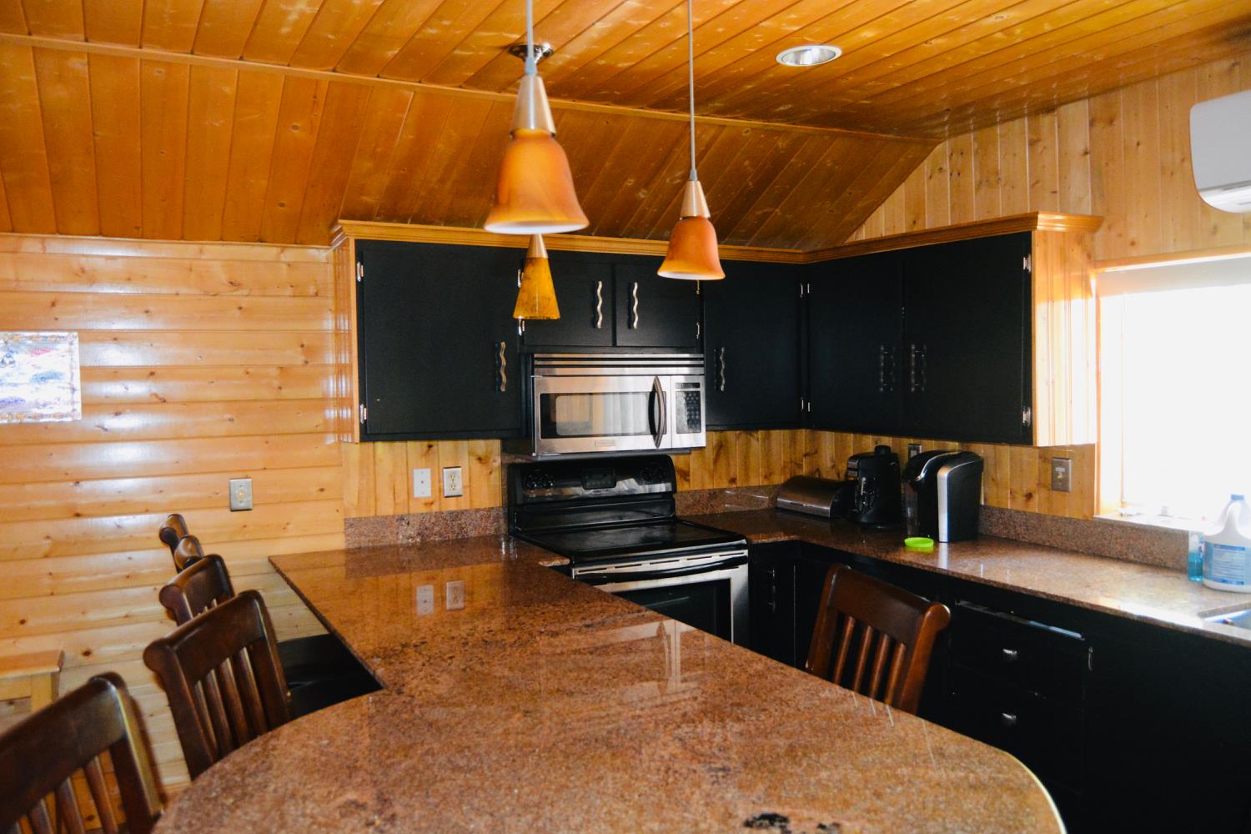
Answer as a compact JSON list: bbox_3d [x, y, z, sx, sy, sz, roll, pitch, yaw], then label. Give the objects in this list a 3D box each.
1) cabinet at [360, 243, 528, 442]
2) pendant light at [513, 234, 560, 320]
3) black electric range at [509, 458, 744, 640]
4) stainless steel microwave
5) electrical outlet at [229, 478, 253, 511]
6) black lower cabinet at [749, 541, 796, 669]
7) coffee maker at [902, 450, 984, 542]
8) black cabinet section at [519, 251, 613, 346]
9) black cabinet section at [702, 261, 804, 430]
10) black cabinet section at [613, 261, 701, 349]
[{"bbox_3d":[-0.751,-0.287,3.686,0.635,0.745,0.312,-2,2,-25],"label":"cabinet"},{"bbox_3d":[-0.270,-0.441,2.840,0.136,0.280,0.136,-1,2,0],"label":"pendant light"},{"bbox_3d":[0.006,0.808,3.845,0.757,1.223,0.680,-2,2,-25],"label":"black electric range"},{"bbox_3d":[-0.087,-0.057,3.950,0.757,0.400,0.407,-2,2,-25],"label":"stainless steel microwave"},{"bbox_3d":[-1.452,0.295,3.544,0.073,0.117,0.012,-2,2,-25],"label":"electrical outlet"},{"bbox_3d":[0.464,0.968,4.096,0.260,0.875,0.610,-2,2,-25],"label":"black lower cabinet"},{"bbox_3d":[1.286,0.322,3.830,0.270,0.336,0.220,-2,2,-31],"label":"coffee maker"},{"bbox_3d":[-0.302,-0.458,3.793,0.405,0.392,0.335,-2,3,-29],"label":"black cabinet section"},{"bbox_3d":[0.491,-0.314,4.233,0.555,0.740,0.335,-2,3,-29],"label":"black cabinet section"},{"bbox_3d":[0.060,-0.469,3.991,0.420,0.392,0.335,-2,3,-29],"label":"black cabinet section"}]

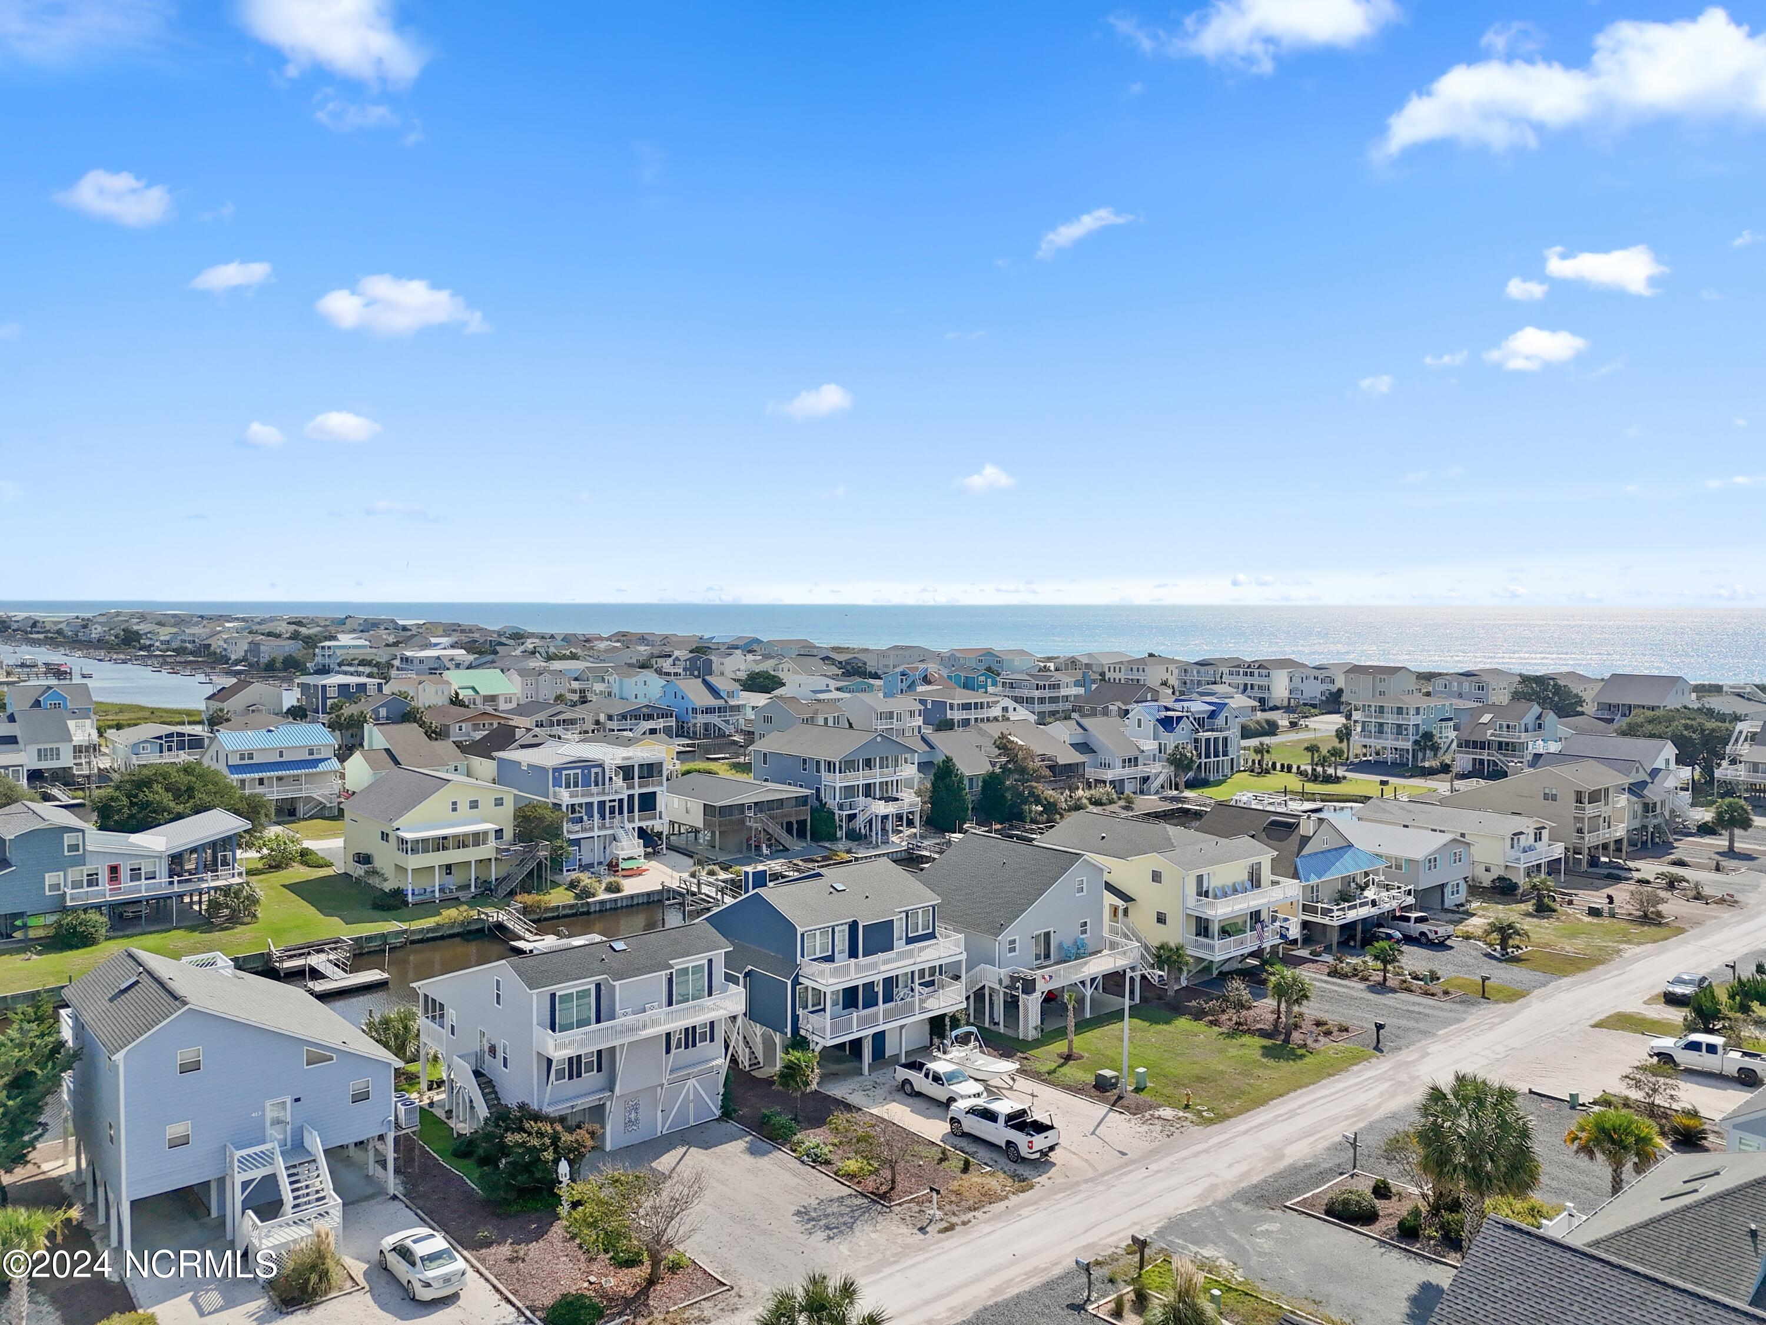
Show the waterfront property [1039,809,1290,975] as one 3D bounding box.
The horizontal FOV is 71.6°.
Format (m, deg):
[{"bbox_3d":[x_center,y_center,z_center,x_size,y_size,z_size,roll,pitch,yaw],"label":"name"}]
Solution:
[{"bbox_3d":[20.599,16.856,90.755,10.700,9.400,16.600,-2,4,-39],"label":"waterfront property"}]

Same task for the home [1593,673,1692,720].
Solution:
[{"bbox_3d":[155.482,8.350,251.129,10.800,11.200,13.900,-2,4,-35],"label":"home"}]

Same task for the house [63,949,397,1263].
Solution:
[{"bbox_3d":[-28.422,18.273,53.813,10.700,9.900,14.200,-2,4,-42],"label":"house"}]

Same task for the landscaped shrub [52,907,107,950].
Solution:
[{"bbox_3d":[-61.315,20.241,93.499,3.700,2.800,3.300,0,3,0],"label":"landscaped shrub"}]

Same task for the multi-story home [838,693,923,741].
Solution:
[{"bbox_3d":[-0.487,10.328,207.885,10.400,10.500,11.300,-2,4,-39],"label":"multi-story home"}]

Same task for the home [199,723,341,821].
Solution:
[{"bbox_3d":[-73.943,13.169,148.230,12.200,10.300,13.600,-2,4,-41],"label":"home"}]

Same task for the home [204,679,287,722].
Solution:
[{"bbox_3d":[-139.440,8.346,267.683,13.060,8.600,11.740,3,4,45],"label":"home"}]

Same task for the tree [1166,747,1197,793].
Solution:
[{"bbox_3d":[41.447,14.844,169.470,4.200,6.250,4.200,0,3,0],"label":"tree"}]

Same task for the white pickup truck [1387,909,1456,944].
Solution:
[{"bbox_3d":[41.273,20.439,95.320,2.100,1.940,5.900,-2,3,-31],"label":"white pickup truck"}]

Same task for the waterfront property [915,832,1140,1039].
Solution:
[{"bbox_3d":[8.113,17.248,81.013,10.700,9.500,14.100,-2,4,-41],"label":"waterfront property"}]

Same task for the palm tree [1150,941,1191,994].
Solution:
[{"bbox_3d":[19.131,20.287,81.125,2.800,3.500,2.800,0,3,0],"label":"palm tree"}]

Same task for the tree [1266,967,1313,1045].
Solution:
[{"bbox_3d":[24.488,20.616,73.697,2.850,4.600,2.800,0,3,0],"label":"tree"}]

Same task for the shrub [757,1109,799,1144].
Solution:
[{"bbox_3d":[-5.179,22.809,60.466,1.900,1.350,1.700,0,3,0],"label":"shrub"}]

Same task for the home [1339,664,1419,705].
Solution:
[{"bbox_3d":[117.604,6.653,289.410,10.520,11.500,11.780,-2,4,-38],"label":"home"}]

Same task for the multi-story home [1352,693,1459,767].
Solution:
[{"bbox_3d":[83.679,10.596,197.376,14.300,10.500,10.500,-2,4,-40],"label":"multi-story home"}]

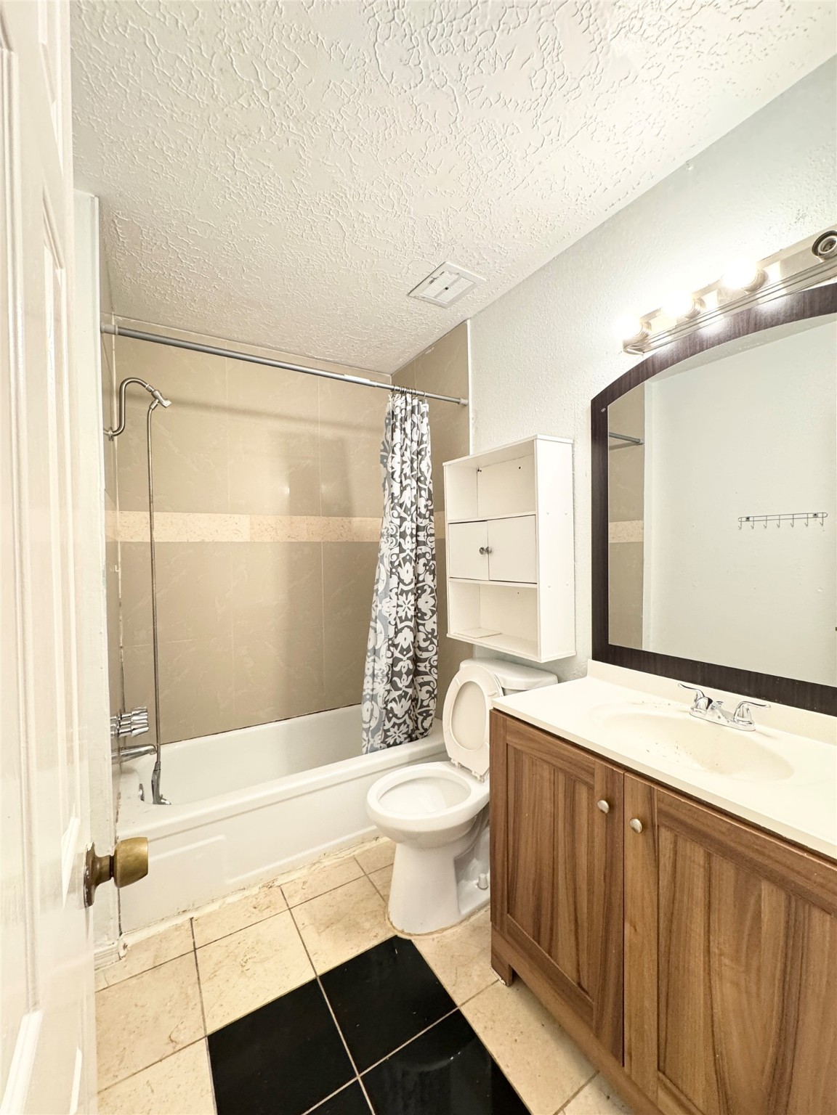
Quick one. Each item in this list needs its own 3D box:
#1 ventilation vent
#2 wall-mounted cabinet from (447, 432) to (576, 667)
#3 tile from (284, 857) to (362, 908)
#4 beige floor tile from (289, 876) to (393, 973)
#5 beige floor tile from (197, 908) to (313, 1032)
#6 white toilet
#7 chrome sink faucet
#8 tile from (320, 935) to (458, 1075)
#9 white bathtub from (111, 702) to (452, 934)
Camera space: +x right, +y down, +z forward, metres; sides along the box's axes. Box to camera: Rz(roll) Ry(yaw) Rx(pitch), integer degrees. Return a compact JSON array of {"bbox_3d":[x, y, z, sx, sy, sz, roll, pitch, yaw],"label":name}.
[{"bbox_3d":[0.116,-1.167,1.940,0.211,0.019,0.265,-2,2,-31],"label":"ventilation vent"},{"bbox_3d":[0.361,-0.034,1.922,0.186,0.817,0.593,-2,2,-31],"label":"wall-mounted cabinet"},{"bbox_3d":[-0.380,1.298,1.810,0.309,0.010,0.142,-2,2,-31],"label":"tile"},{"bbox_3d":[-0.261,1.301,1.615,0.309,0.010,0.309,-2,2,-31],"label":"beige floor tile"},{"bbox_3d":[-0.527,1.310,1.452,0.309,0.010,0.309,-2,2,-31],"label":"beige floor tile"},{"bbox_3d":[0.144,0.875,1.787,0.723,0.820,0.432,-2,2,-31],"label":"white toilet"},{"bbox_3d":[0.785,0.407,1.205,0.128,0.075,0.225,-2,2,-31],"label":"chrome sink faucet"},{"bbox_3d":[-0.097,1.304,1.348,0.309,0.010,0.309,-2,2,-31],"label":"tile"},{"bbox_3d":[-0.589,1.109,2.274,1.502,0.354,0.757,-2,2,-31],"label":"white bathtub"}]

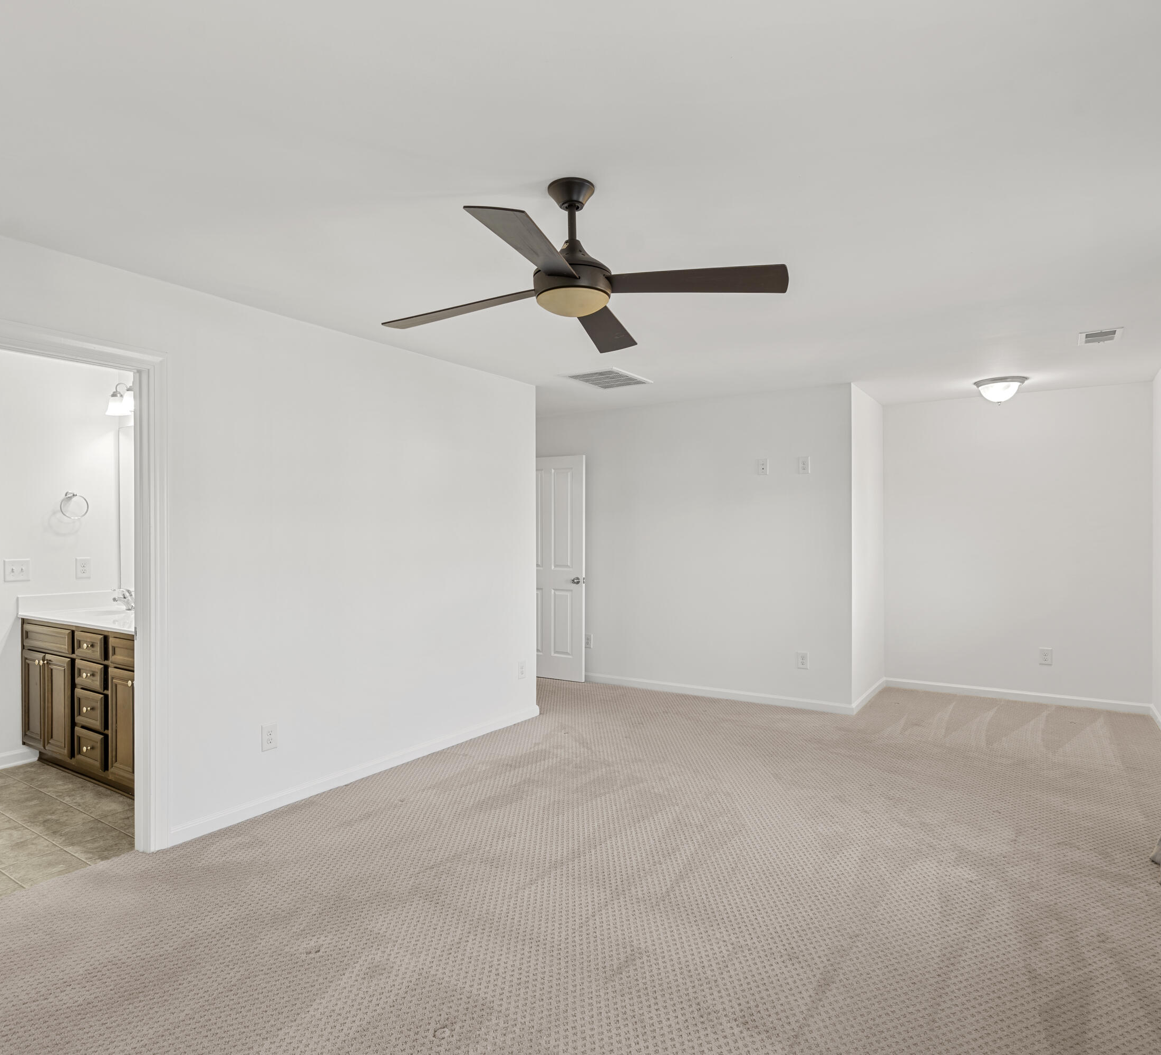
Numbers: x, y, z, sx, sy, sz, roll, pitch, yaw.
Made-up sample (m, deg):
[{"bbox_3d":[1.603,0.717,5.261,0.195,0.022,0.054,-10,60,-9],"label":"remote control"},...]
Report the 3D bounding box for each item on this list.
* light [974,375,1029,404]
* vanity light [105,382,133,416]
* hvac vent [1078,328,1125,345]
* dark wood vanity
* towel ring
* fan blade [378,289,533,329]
[{"bbox_3d":[3.001,-0.967,5.018,0.335,0.185,0.340,-1,0,33],"label":"light"},{"bbox_3d":[-2.818,-0.801,4.378,0.380,0.220,0.180,-1,0,33],"label":"vanity light"},{"bbox_3d":[2.914,-1.056,3.946,0.198,0.020,0.310,-1,0,33],"label":"hvac vent"},{"bbox_3d":[-2.455,0.959,3.920,1.720,0.870,0.530,-1,0,33],"label":"dark wood vanity"},{"bbox_3d":[-3.154,-0.134,4.372,0.075,0.170,0.145,-1,0,33],"label":"towel ring"},{"bbox_3d":[-0.392,-0.703,2.282,0.510,0.015,0.140,-7,9,16],"label":"fan blade"}]

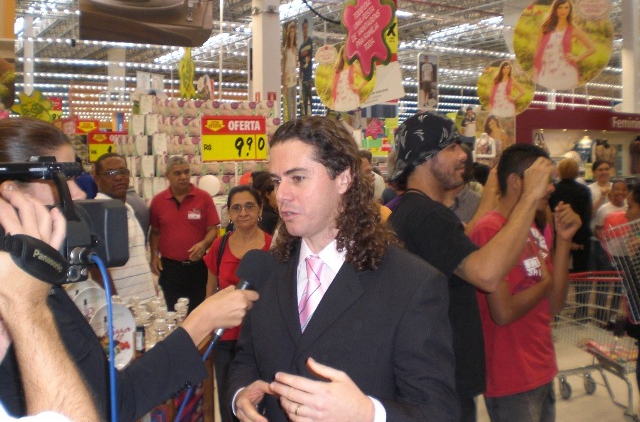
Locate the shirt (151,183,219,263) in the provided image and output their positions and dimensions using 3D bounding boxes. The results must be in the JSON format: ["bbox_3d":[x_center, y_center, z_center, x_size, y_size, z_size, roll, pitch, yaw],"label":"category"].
[{"bbox_3d":[-0.976,0.084,5.100,0.520,0.580,0.290,0,2,-2],"label":"shirt"}]

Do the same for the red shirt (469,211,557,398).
[{"bbox_3d":[0.699,0.332,2.550,0.280,0.665,0.440,1,2,35],"label":"red shirt"}]

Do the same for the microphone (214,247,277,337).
[{"bbox_3d":[-0.147,0.154,1.300,0.058,0.195,0.058,31,-19,0],"label":"microphone"}]

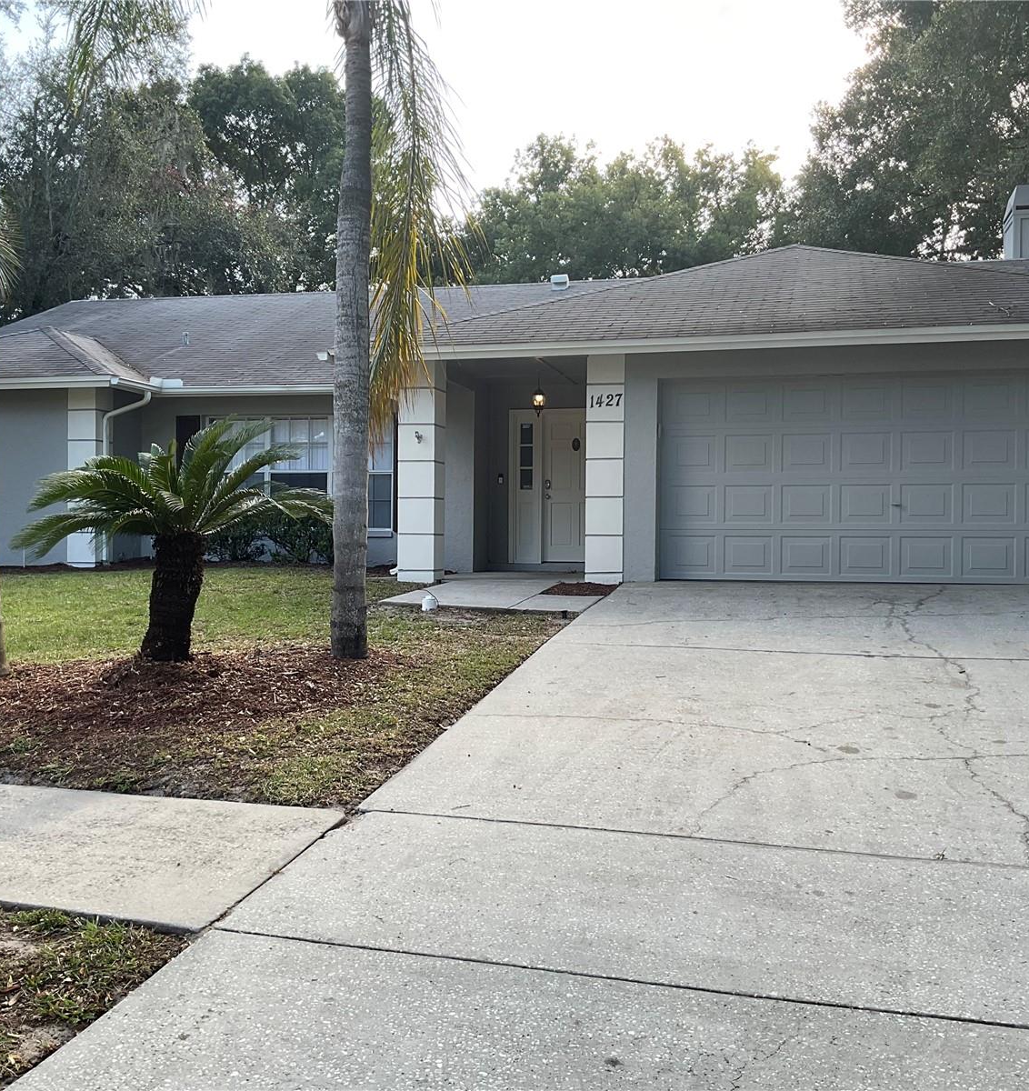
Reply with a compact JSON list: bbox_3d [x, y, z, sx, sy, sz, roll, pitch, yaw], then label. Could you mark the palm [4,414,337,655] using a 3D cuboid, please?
[{"bbox_3d":[-2.680,-0.050,9.600,2.550,1.920,2.400,0,0,0],"label":"palm"}]

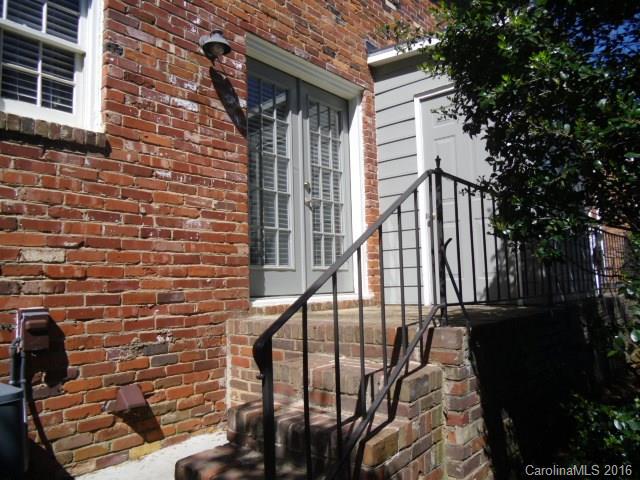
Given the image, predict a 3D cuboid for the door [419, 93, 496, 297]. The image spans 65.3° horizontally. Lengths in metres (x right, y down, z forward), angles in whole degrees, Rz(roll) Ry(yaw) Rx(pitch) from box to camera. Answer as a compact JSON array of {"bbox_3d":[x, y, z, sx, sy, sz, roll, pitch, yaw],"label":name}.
[{"bbox_3d":[1.367,-0.416,4.688,0.820,2.025,0.060,-7,-8,41],"label":"door"}]

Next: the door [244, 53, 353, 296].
[{"bbox_3d":[-0.177,-0.497,4.630,0.070,2.015,1.480,-7,-8,41],"label":"door"}]

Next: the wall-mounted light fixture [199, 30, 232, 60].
[{"bbox_3d":[-0.760,-1.454,3.638,0.240,0.160,0.200,-7,-8,41],"label":"wall-mounted light fixture"}]

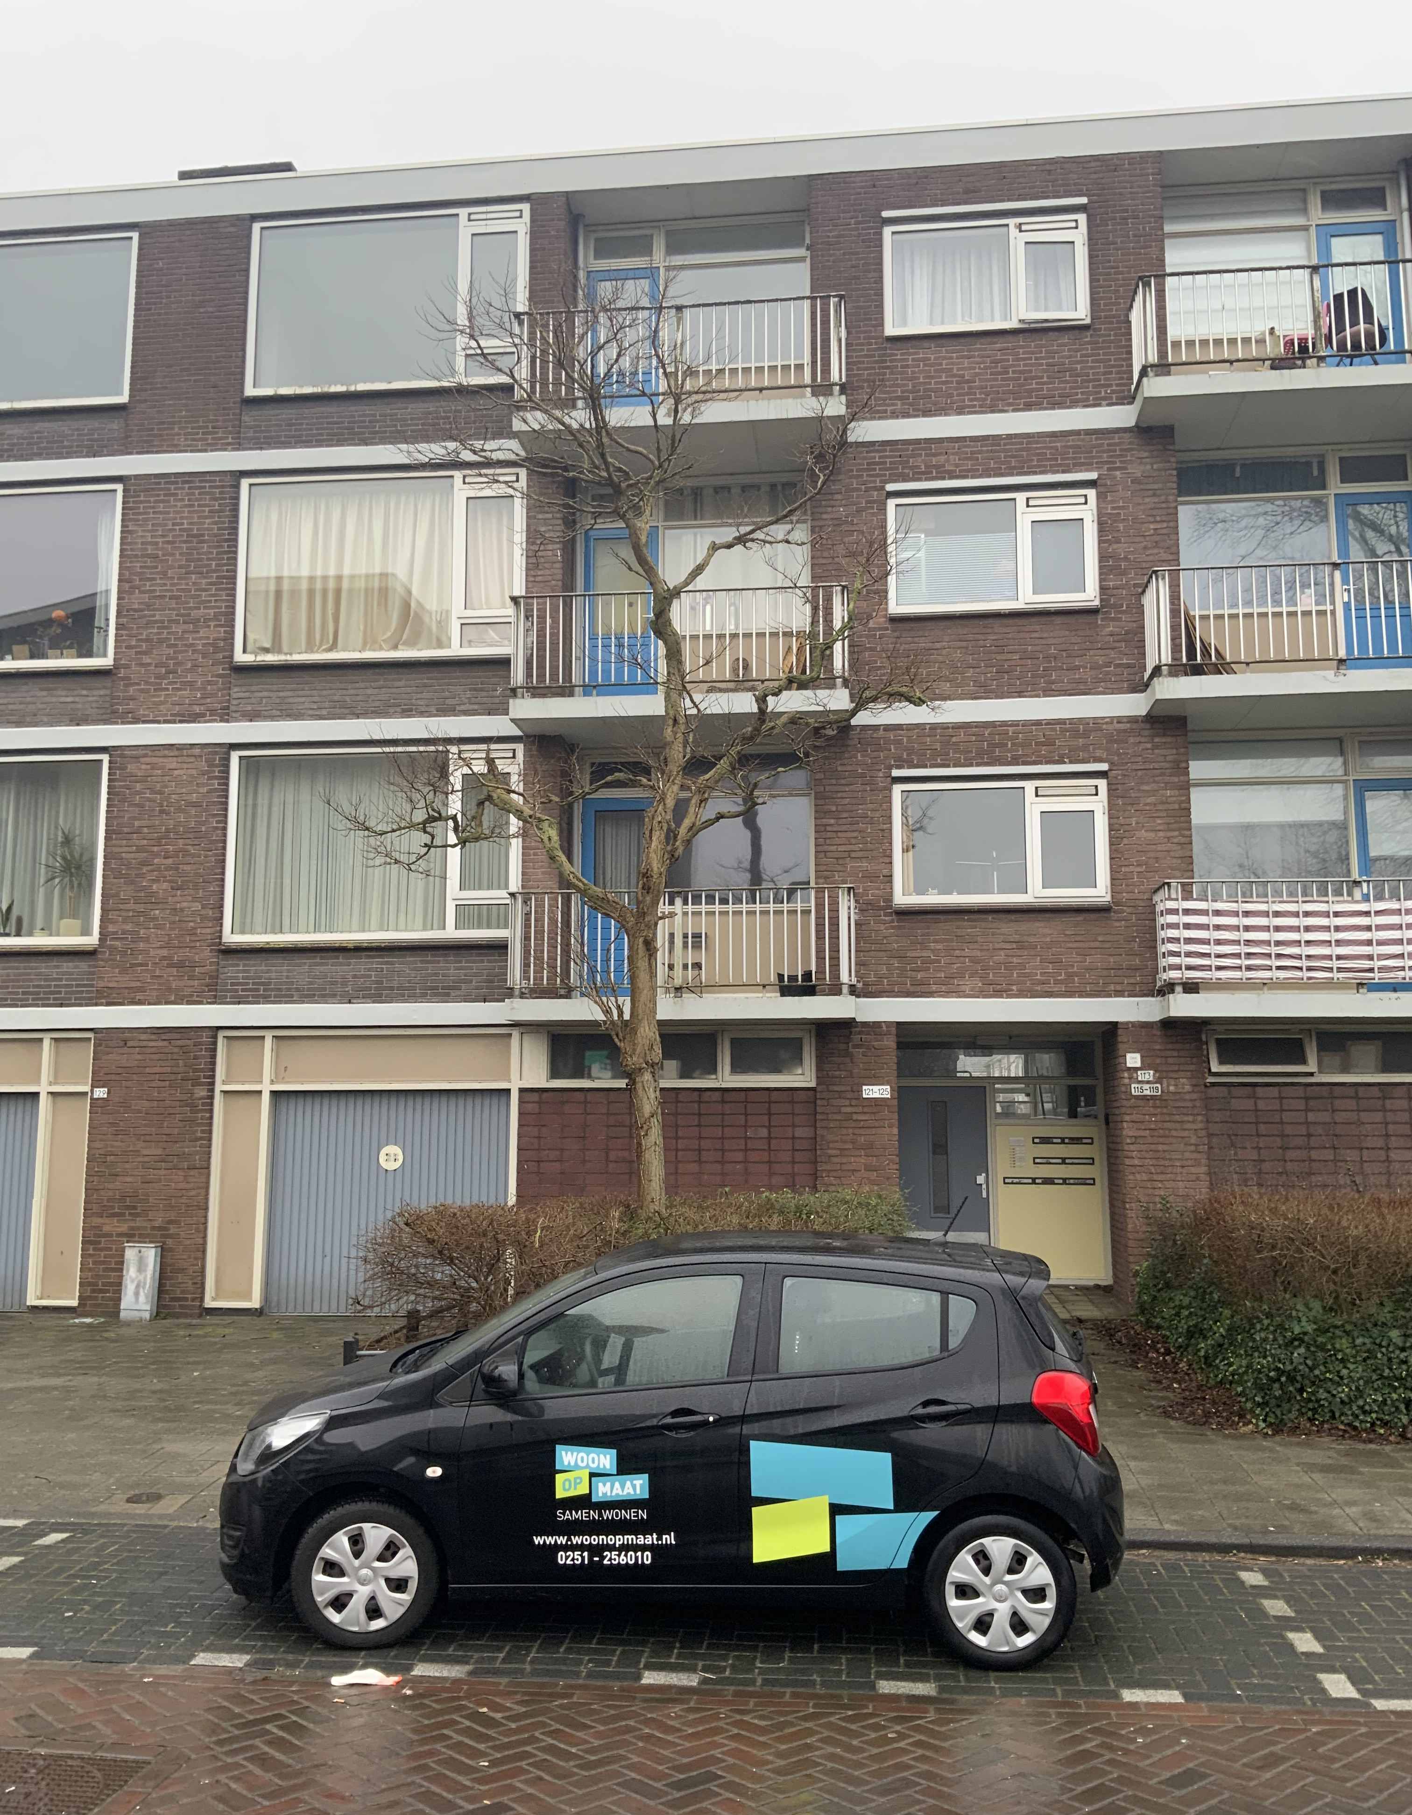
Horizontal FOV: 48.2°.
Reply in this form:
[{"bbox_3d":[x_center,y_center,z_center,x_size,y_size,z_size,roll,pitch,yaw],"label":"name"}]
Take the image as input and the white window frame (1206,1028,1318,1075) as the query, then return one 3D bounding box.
[{"bbox_3d":[5.023,1.297,14.260,0.942,0.429,0.120,-1,-8,7],"label":"white window frame"}]

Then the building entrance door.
[{"bbox_3d":[2.340,2.706,15.479,0.900,1.924,0.080,-1,-8,7],"label":"building entrance door"}]

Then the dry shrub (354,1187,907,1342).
[{"bbox_3d":[-0.524,2.820,11.861,4.054,1.255,1.500,-1,-8,6],"label":"dry shrub"}]

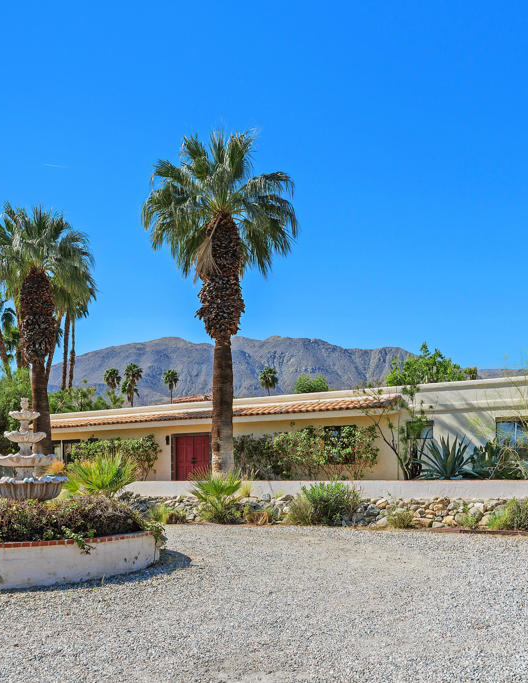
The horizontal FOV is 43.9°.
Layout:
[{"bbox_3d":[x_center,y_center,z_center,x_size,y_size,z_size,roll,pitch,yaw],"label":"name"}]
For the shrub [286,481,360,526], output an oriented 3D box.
[{"bbox_3d":[1.728,4.704,19.000,2.149,1.336,1.650,0,-8,0],"label":"shrub"}]

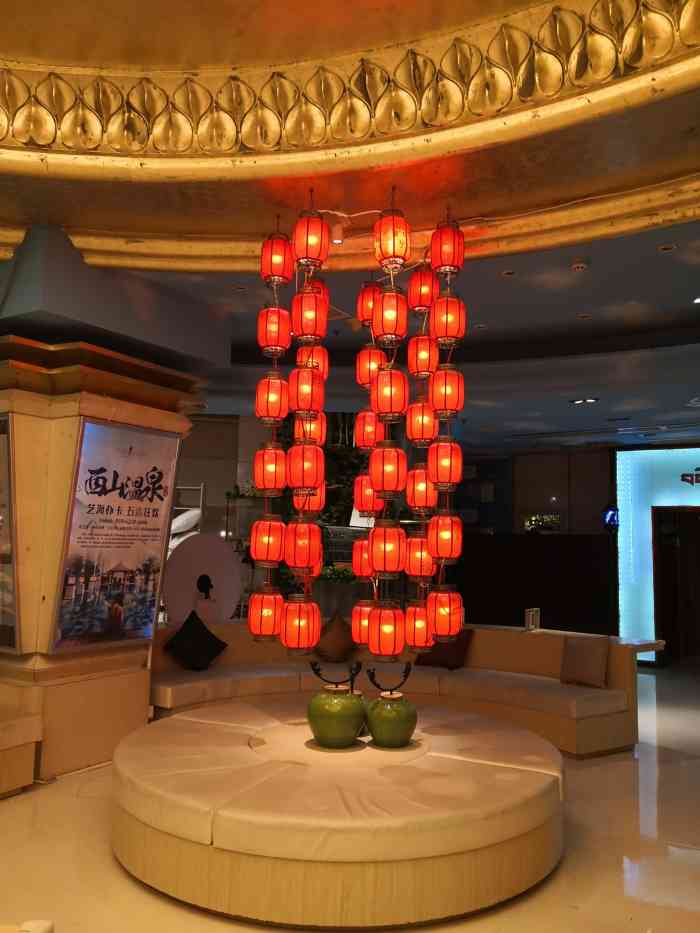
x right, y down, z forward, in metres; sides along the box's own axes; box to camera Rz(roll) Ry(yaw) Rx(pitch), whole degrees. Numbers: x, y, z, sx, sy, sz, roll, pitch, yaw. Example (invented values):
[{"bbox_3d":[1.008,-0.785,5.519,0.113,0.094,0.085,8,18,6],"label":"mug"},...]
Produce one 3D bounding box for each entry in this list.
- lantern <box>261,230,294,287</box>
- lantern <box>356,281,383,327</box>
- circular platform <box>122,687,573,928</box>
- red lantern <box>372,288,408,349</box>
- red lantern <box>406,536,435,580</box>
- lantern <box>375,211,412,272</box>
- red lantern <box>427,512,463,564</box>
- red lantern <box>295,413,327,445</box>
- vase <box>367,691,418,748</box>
[{"bbox_3d":[-0.440,-1.262,4.416,0.200,0.295,0.200,1,-6,0],"label":"lantern"},{"bbox_3d":[0.136,-1.111,4.962,0.200,0.295,0.200,1,-6,0],"label":"lantern"},{"bbox_3d":[-0.064,1.763,4.167,2.510,0.400,2.510,1,-6,0],"label":"circular platform"},{"bbox_3d":[0.217,-0.800,3.922,0.200,0.295,0.200,1,-6,0],"label":"red lantern"},{"bbox_3d":[0.441,0.569,4.549,0.200,0.295,0.200,1,-6,0],"label":"red lantern"},{"bbox_3d":[0.232,-1.231,3.965,0.200,0.295,0.200,1,-6,0],"label":"lantern"},{"bbox_3d":[0.537,0.404,4.115,0.200,0.295,0.200,1,-6,0],"label":"red lantern"},{"bbox_3d":[-0.254,-0.238,4.738,0.200,0.295,0.200,1,-6,0],"label":"red lantern"},{"bbox_3d":[0.247,1.449,4.171,0.288,0.277,0.288,1,-6,0],"label":"vase"}]

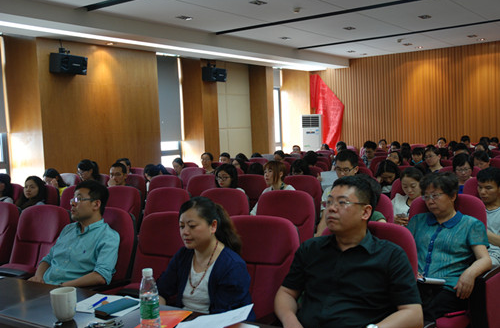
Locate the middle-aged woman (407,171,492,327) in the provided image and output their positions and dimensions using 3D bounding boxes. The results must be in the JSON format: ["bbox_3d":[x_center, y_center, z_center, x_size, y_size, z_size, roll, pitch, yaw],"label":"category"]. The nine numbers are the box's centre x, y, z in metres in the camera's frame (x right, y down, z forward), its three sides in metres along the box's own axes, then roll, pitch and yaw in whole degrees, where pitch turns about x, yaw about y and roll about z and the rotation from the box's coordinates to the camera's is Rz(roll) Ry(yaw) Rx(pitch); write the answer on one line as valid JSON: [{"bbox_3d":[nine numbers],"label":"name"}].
[{"bbox_3d":[1.013,0.626,3.209,0.540,1.140,0.800,0,3,35],"label":"middle-aged woman"}]

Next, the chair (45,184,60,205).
[{"bbox_3d":[-2.160,0.713,5.694,0.570,0.995,0.660,0,3,35],"label":"chair"}]

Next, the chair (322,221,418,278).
[{"bbox_3d":[0.360,0.789,2.446,0.560,1.040,0.650,-1,3,35],"label":"chair"}]

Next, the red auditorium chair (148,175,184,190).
[{"bbox_3d":[-1.063,0.663,6.457,0.560,1.040,0.620,-1,3,35],"label":"red auditorium chair"}]

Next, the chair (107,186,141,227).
[{"bbox_3d":[-1.235,0.707,5.040,0.570,0.995,0.660,0,3,35],"label":"chair"}]

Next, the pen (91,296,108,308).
[{"bbox_3d":[-0.575,0.527,2.270,0.012,0.012,0.148,-2,3,12],"label":"pen"}]

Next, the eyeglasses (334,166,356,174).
[{"bbox_3d":[0.786,0.045,4.900,0.142,0.045,0.145,-1,13,31],"label":"eyeglasses"}]

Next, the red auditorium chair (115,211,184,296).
[{"bbox_3d":[-0.565,0.800,3.095,0.560,1.040,0.620,-1,3,35],"label":"red auditorium chair"}]

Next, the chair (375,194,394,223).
[{"bbox_3d":[0.543,0.721,3.698,0.560,1.040,0.650,-1,3,35],"label":"chair"}]

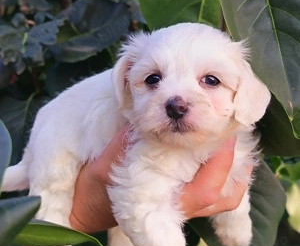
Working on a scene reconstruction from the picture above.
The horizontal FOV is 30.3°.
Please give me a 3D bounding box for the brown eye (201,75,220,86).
[{"bbox_3d":[0.047,-0.033,0.432,0.015,0.009,0.009,2,6,-5],"label":"brown eye"}]

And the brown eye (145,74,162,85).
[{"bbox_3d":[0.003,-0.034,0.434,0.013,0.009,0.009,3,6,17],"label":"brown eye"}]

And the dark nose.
[{"bbox_3d":[0.020,-0.012,0.415,0.018,0.018,0.014,3,6,10],"label":"dark nose"}]

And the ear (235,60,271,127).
[{"bbox_3d":[0.084,-0.025,0.452,0.028,0.053,0.020,-8,6,-5],"label":"ear"}]

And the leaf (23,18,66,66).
[{"bbox_3d":[-0.126,-0.097,0.660,0.052,0.056,0.035,-1,12,-6],"label":"leaf"}]

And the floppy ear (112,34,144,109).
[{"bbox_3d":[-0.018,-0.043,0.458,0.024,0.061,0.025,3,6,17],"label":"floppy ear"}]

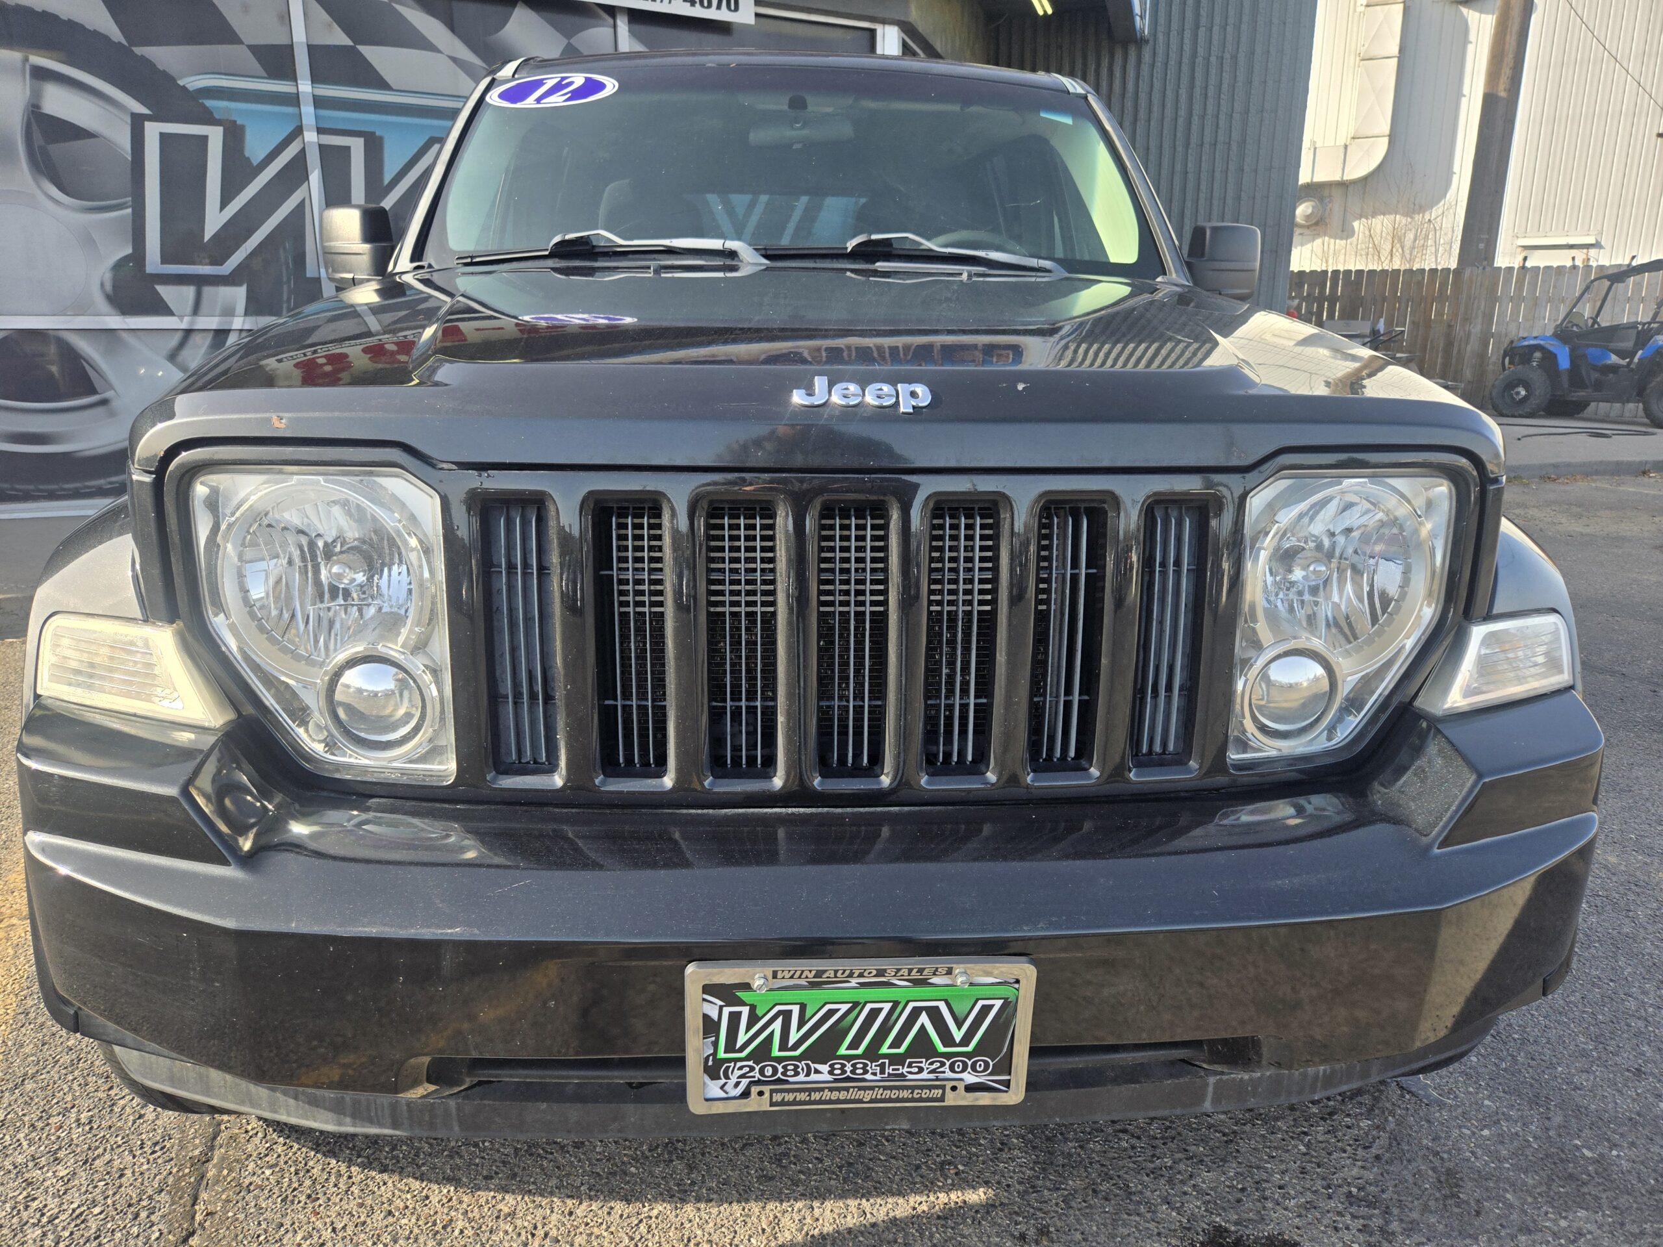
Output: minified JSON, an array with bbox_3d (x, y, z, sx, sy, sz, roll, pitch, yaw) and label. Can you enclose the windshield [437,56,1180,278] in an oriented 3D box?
[{"bbox_3d":[-0.062,-0.985,2.364,1.470,0.660,0.190,0,-30,-4],"label":"windshield"}]

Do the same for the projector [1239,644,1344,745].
[{"bbox_3d":[0.497,0.075,1.193,0.106,0.106,0.080,0,15,-4],"label":"projector"}]

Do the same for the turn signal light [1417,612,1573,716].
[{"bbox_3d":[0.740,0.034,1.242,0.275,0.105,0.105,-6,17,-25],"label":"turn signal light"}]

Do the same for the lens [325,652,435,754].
[{"bbox_3d":[-0.462,0.074,1.146,0.108,0.108,0.060,0,15,-3],"label":"lens"}]

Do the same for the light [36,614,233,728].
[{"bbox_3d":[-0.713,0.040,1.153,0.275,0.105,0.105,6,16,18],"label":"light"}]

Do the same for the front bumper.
[{"bbox_3d":[0.014,0.274,1.201,1.750,0.400,0.430,0,15,-4],"label":"front bumper"}]

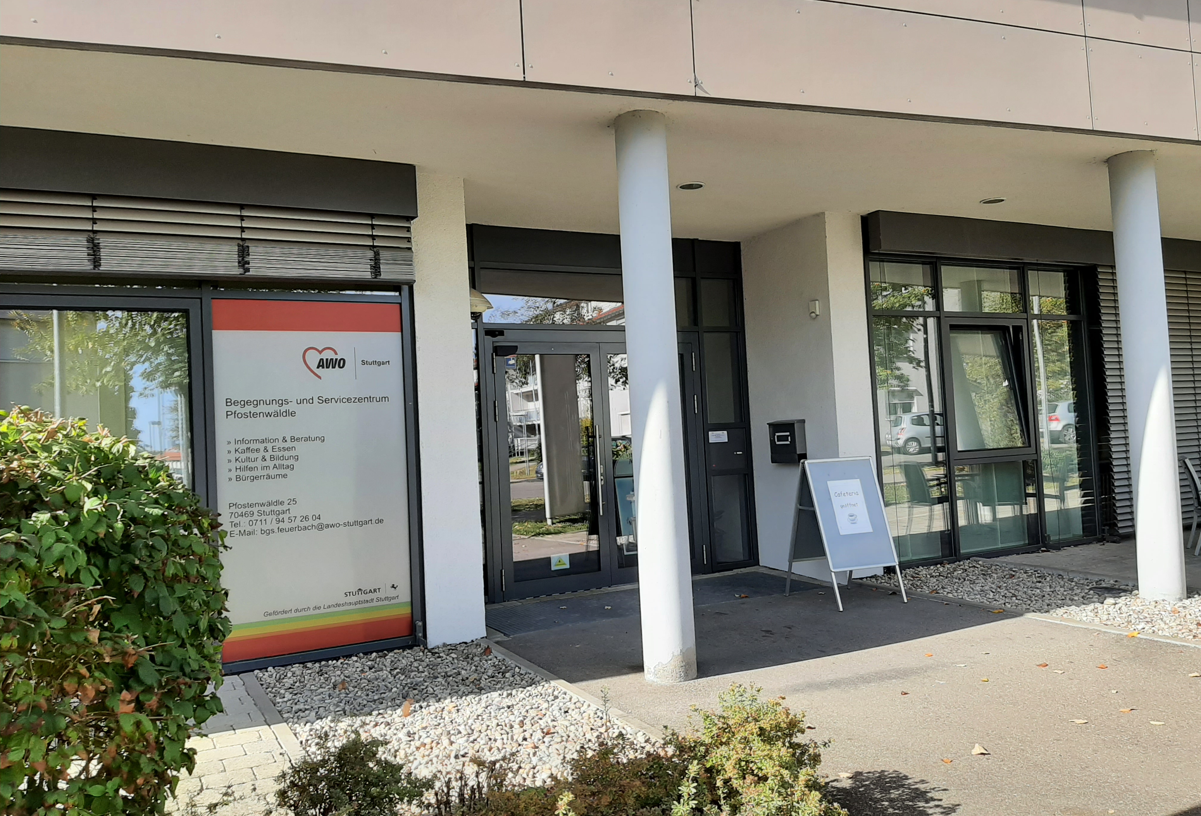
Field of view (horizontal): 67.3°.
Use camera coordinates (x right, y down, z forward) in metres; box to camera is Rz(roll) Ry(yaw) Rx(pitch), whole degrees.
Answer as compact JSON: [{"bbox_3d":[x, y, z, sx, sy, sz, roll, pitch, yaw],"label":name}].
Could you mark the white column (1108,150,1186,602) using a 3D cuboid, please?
[{"bbox_3d":[4.048,-0.230,6.681,0.300,3.279,0.300,-2,-2,-28],"label":"white column"}]

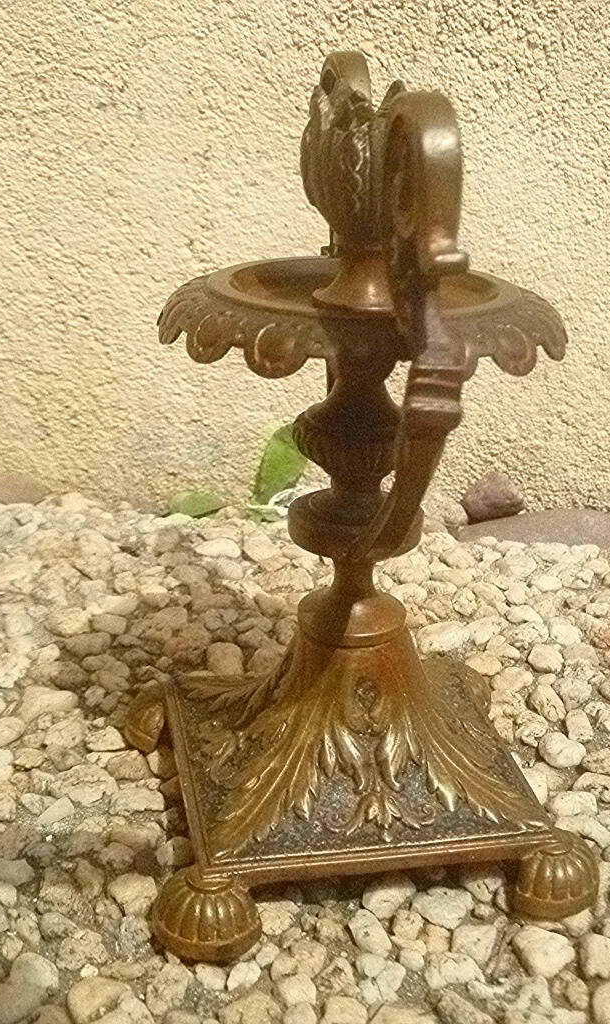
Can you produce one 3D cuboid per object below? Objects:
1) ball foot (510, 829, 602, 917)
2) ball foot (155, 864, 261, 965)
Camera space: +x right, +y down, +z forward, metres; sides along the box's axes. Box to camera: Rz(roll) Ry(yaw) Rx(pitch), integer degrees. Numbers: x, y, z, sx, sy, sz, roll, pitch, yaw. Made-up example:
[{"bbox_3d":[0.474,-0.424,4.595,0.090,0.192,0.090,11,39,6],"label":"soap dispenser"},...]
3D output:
[{"bbox_3d":[0.073,0.106,0.354,0.025,0.023,0.025,-3,23,-11],"label":"ball foot"},{"bbox_3d":[-0.027,0.111,0.337,0.030,0.023,0.030,-3,23,-11],"label":"ball foot"}]

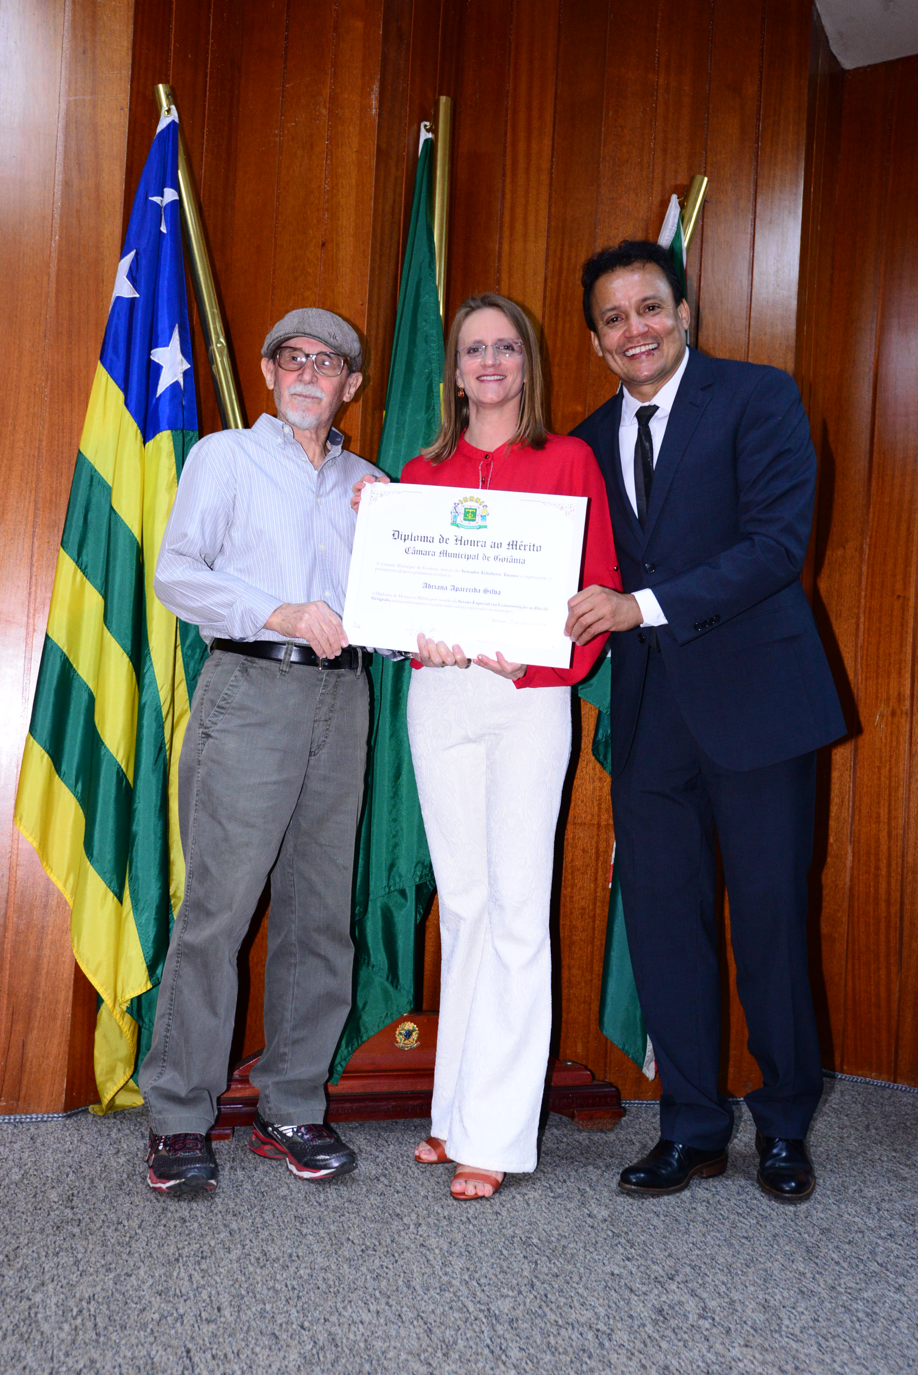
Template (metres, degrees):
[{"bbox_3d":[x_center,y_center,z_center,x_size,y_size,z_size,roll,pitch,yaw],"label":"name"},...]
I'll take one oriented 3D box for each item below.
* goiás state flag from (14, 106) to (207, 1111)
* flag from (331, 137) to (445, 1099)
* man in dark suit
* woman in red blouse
[{"bbox_3d":[-0.667,-0.154,2.722,0.420,2.110,0.250,4,-1,-13],"label":"goiás state flag"},{"bbox_3d":[-0.098,-0.203,2.893,0.280,2.060,0.220,4,-1,-13],"label":"flag"},{"bbox_3d":[0.452,0.061,2.600,0.580,1.810,0.520,3,-1,20],"label":"man in dark suit"},{"bbox_3d":[0.045,0.087,2.579,0.510,1.710,0.440,3,-1,8],"label":"woman in red blouse"}]

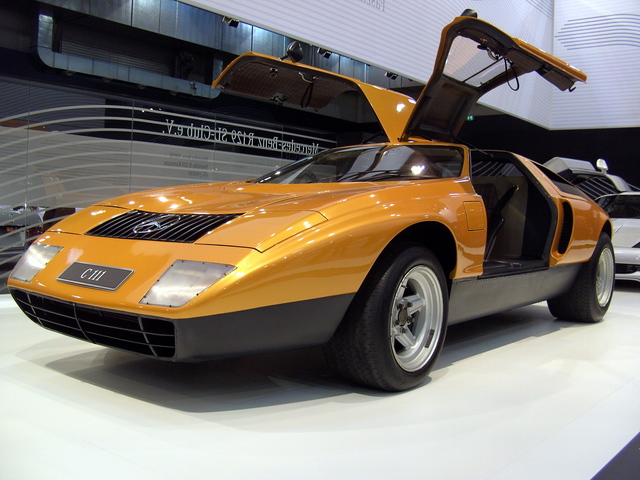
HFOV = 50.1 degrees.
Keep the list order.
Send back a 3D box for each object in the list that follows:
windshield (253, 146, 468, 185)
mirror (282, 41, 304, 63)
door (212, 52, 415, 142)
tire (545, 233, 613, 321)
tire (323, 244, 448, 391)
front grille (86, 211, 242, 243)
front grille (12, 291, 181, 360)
[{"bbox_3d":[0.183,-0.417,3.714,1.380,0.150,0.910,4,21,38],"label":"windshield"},{"bbox_3d":[-0.163,-1.144,4.147,0.120,0.135,0.110,4,3,38],"label":"mirror"},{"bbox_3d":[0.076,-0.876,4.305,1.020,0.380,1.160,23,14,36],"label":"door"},{"bbox_3d":[1.853,0.261,4.822,0.320,0.600,0.600,4,3,38],"label":"tire"},{"bbox_3d":[0.283,0.299,2.724,0.270,0.565,0.565,4,3,37],"label":"tire"},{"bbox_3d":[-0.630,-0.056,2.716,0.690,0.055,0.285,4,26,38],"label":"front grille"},{"bbox_3d":[-0.831,0.294,2.493,1.030,0.175,0.080,4,28,38],"label":"front grille"}]

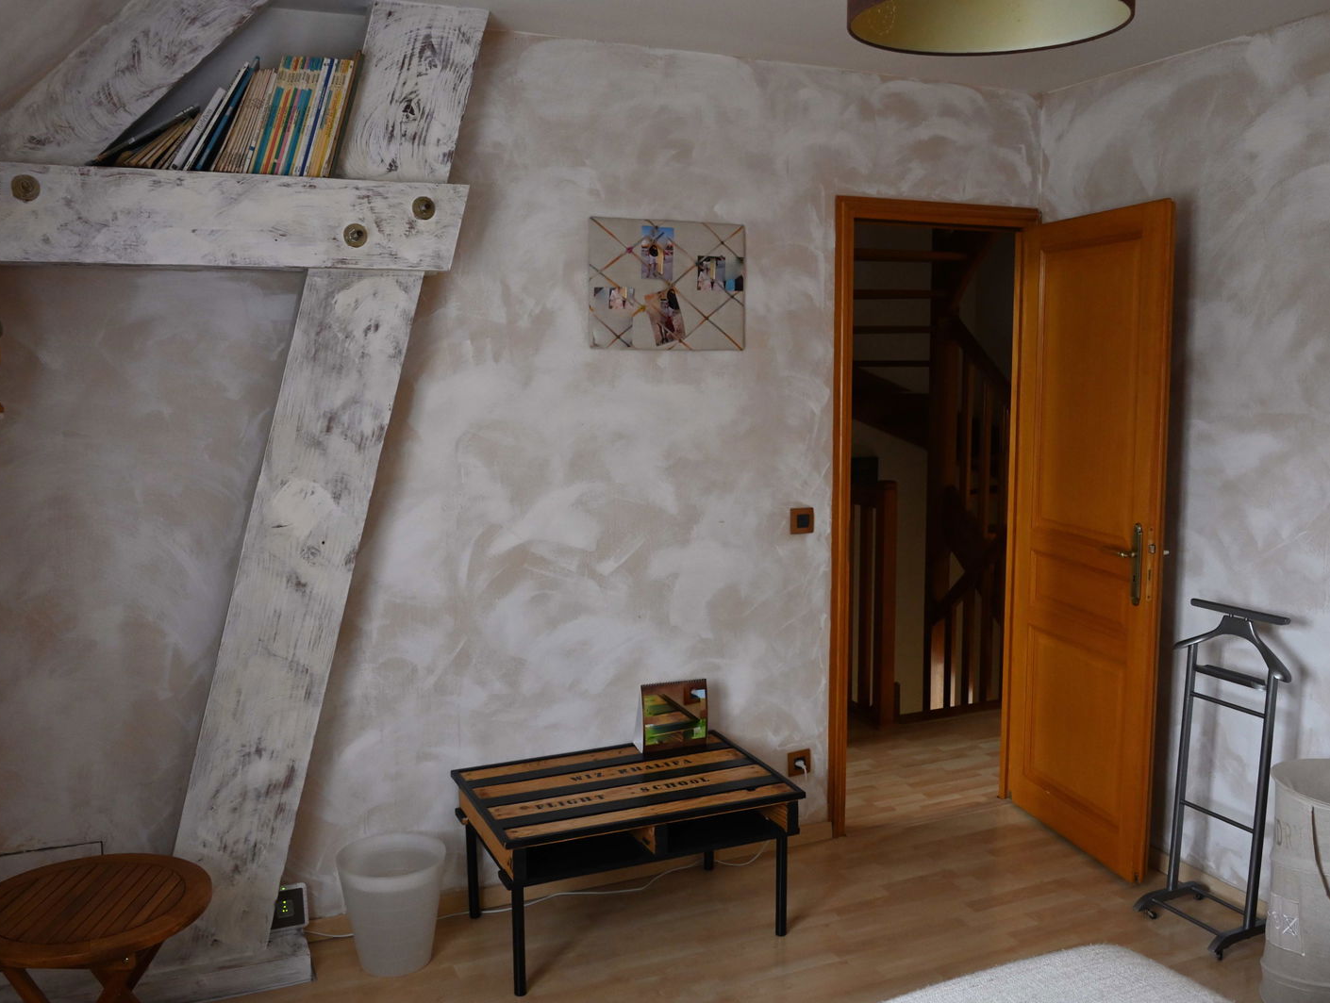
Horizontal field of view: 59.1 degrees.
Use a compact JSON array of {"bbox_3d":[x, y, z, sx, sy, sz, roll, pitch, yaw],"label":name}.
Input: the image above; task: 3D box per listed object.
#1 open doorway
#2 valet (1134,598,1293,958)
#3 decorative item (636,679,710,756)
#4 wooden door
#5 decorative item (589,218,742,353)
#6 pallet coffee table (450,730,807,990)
[{"bbox_3d":[0.907,0.062,4.019,0.827,2.117,0.111,-3,7,-25],"label":"open doorway"},{"bbox_3d":[1.548,0.745,3.240,0.302,0.937,0.373,-3,7,-25],"label":"valet"},{"bbox_3d":[0.013,0.652,3.600,0.205,0.195,0.115,-2,7,-21],"label":"decorative item"},{"bbox_3d":[1.360,0.115,3.812,0.040,2.035,0.710,-2,7,-17],"label":"wooden door"},{"bbox_3d":[0.015,-0.639,3.474,0.511,0.381,0.022,-3,7,-25],"label":"decorative item"},{"bbox_3d":[-0.114,0.995,3.310,0.847,0.425,0.575,-3,7,-24],"label":"pallet coffee table"}]

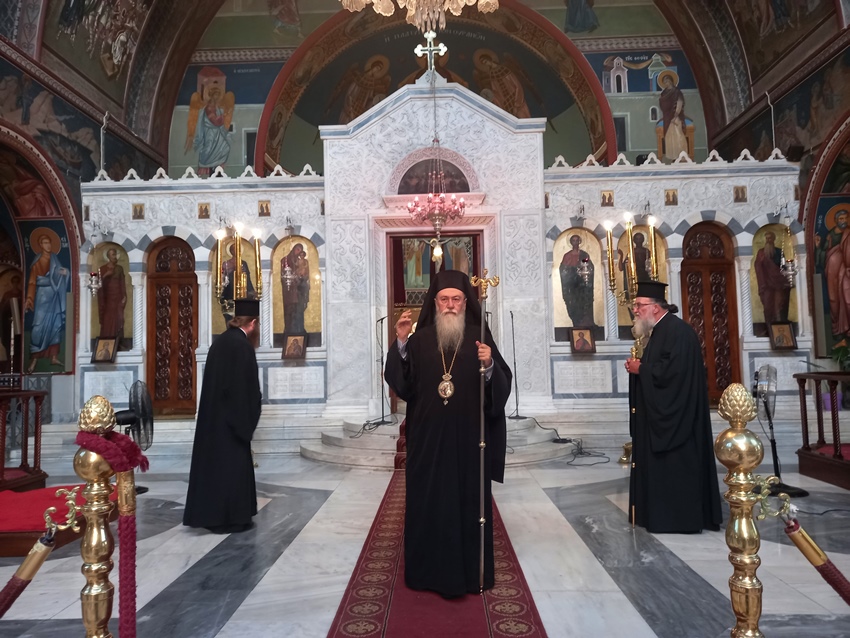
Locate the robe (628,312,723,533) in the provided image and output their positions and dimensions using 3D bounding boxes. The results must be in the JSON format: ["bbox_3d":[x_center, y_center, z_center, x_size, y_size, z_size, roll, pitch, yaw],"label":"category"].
[{"bbox_3d":[1.855,0.751,4.639,0.640,1.580,0.570,-2,-4,18],"label":"robe"}]

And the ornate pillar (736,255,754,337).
[{"bbox_3d":[4.879,-0.336,9.320,0.180,1.233,0.180,-1,-3,1],"label":"ornate pillar"}]

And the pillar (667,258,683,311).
[{"bbox_3d":[3.767,-0.314,9.198,0.190,1.241,0.180,-1,-4,1],"label":"pillar"}]

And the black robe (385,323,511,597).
[{"bbox_3d":[0.137,0.793,3.657,0.752,1.535,0.520,-1,-3,3],"label":"black robe"}]

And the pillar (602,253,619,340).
[{"bbox_3d":[2.837,-0.292,9.368,0.180,1.239,0.180,-1,-3,1],"label":"pillar"}]

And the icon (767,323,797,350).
[{"bbox_3d":[5.256,0.257,9.003,0.345,0.405,0.040,-1,-22,1],"label":"icon"}]

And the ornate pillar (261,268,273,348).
[{"bbox_3d":[-2.449,-0.157,9.490,0.180,1.224,0.180,-1,-3,1],"label":"ornate pillar"}]

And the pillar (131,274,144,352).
[{"bbox_3d":[-4.449,-0.103,9.536,0.180,1.246,0.180,-1,-3,1],"label":"pillar"}]

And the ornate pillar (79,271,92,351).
[{"bbox_3d":[-5.199,-0.102,9.411,0.190,1.215,0.180,-1,-4,1],"label":"ornate pillar"}]

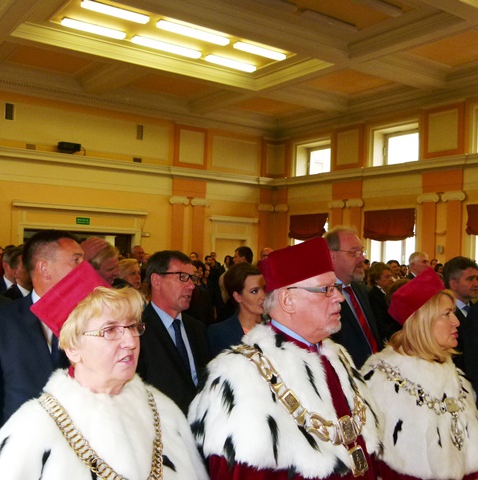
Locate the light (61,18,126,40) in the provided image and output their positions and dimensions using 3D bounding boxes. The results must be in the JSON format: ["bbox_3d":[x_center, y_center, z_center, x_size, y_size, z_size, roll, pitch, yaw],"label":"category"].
[{"bbox_3d":[-2.762,-4.005,11.292,1.245,0.090,0.180,2,-1,-36],"label":"light"}]

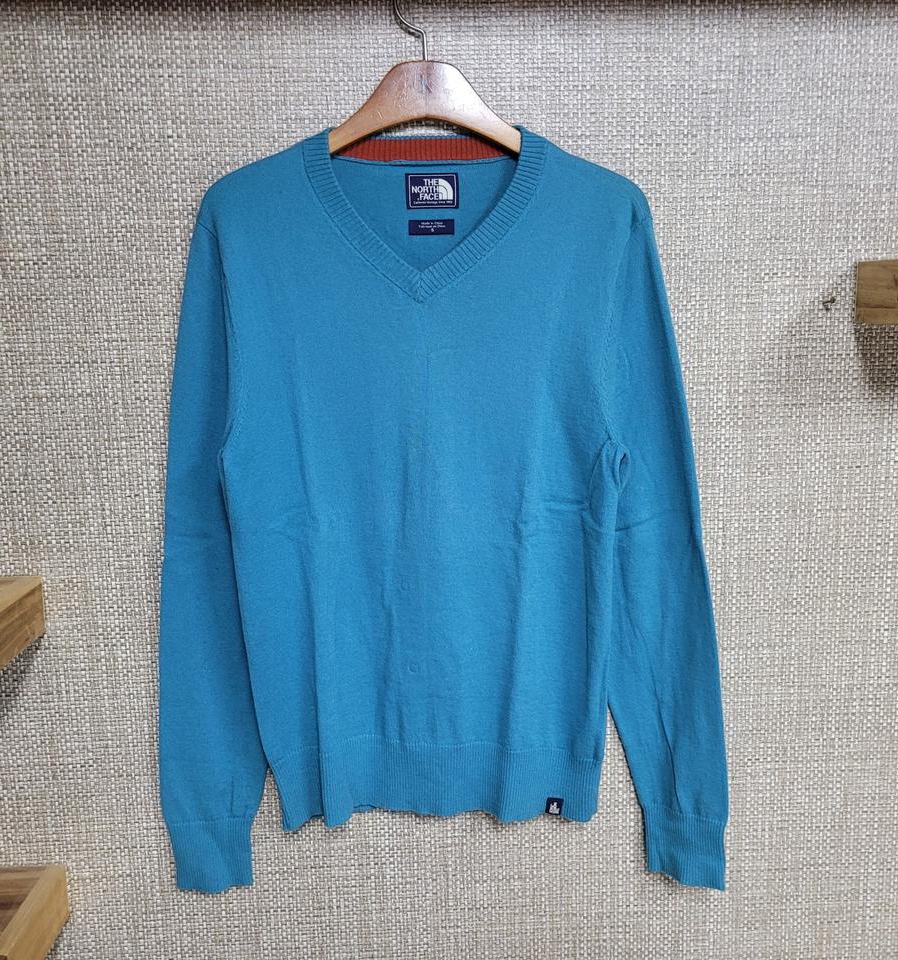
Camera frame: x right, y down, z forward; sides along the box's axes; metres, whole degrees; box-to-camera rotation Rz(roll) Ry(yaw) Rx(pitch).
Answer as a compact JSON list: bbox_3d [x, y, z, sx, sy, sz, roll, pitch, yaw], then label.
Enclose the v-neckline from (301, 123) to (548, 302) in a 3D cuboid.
[{"bbox_3d":[-0.021,-0.249,0.906,0.227,0.160,0.070,-1,10,-1],"label":"v-neckline"}]

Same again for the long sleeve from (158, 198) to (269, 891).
[{"bbox_3d":[-0.244,0.085,0.956,0.110,0.704,0.060,-1,10,-1],"label":"long sleeve"}]

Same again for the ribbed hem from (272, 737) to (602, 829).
[{"bbox_3d":[-0.010,0.318,1.007,0.345,0.098,0.070,-1,10,-1],"label":"ribbed hem"}]

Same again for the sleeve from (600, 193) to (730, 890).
[{"bbox_3d":[0.213,0.086,0.969,0.118,0.729,0.060,-5,10,-1],"label":"sleeve"}]

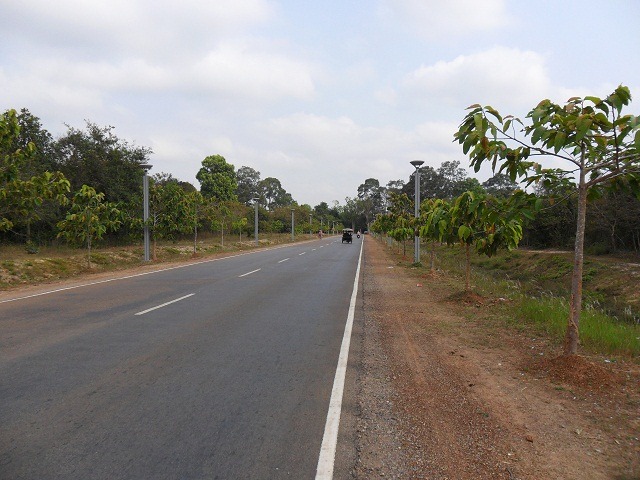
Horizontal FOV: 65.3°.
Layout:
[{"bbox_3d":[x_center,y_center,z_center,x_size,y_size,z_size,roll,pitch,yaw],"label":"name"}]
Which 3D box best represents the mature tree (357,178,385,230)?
[{"bbox_3d":[24.038,-16.284,239.748,13.000,26.740,13.000,0,1,5],"label":"mature tree"}]

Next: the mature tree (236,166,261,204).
[{"bbox_3d":[-27.404,-15.035,189.754,10.000,26.120,10.000,0,1,5],"label":"mature tree"}]

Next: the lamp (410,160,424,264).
[{"bbox_3d":[4.896,-1.437,25.073,0.710,5.130,0.710,0,1,5],"label":"lamp"}]

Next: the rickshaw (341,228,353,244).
[{"bbox_3d":[3.621,-0.596,65.950,1.400,1.910,3.100,0,1,5],"label":"rickshaw"}]

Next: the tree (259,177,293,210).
[{"bbox_3d":[-19.111,-14.544,211.771,14.000,24.310,13.000,0,1,5],"label":"tree"}]

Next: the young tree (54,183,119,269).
[{"bbox_3d":[-10.198,-0.628,21.966,2.800,3.630,2.700,0,1,5],"label":"young tree"}]

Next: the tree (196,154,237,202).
[{"bbox_3d":[-14.856,-6.277,72.000,5.900,12.109,5.900,0,1,0],"label":"tree"}]

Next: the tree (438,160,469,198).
[{"bbox_3d":[28.774,-8.729,108.000,6.600,16.941,6.600,0,1,0],"label":"tree"}]

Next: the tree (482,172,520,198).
[{"bbox_3d":[35.435,-6.621,98.000,7.200,13.064,7.200,0,1,0],"label":"tree"}]

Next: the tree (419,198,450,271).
[{"bbox_3d":[4.674,-0.212,20.200,1.550,2.974,1.550,0,1,0],"label":"tree"}]

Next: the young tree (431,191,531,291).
[{"bbox_3d":[4.389,0.034,13.400,2.300,2.698,2.200,0,1,0],"label":"young tree"}]

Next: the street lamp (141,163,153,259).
[{"bbox_3d":[-9.234,-1.449,26.600,0.690,5.222,0.690,0,1,0],"label":"street lamp"}]

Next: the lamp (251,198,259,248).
[{"bbox_3d":[-6.718,-1.940,52.852,0.720,5.090,0.720,0,1,5],"label":"lamp"}]

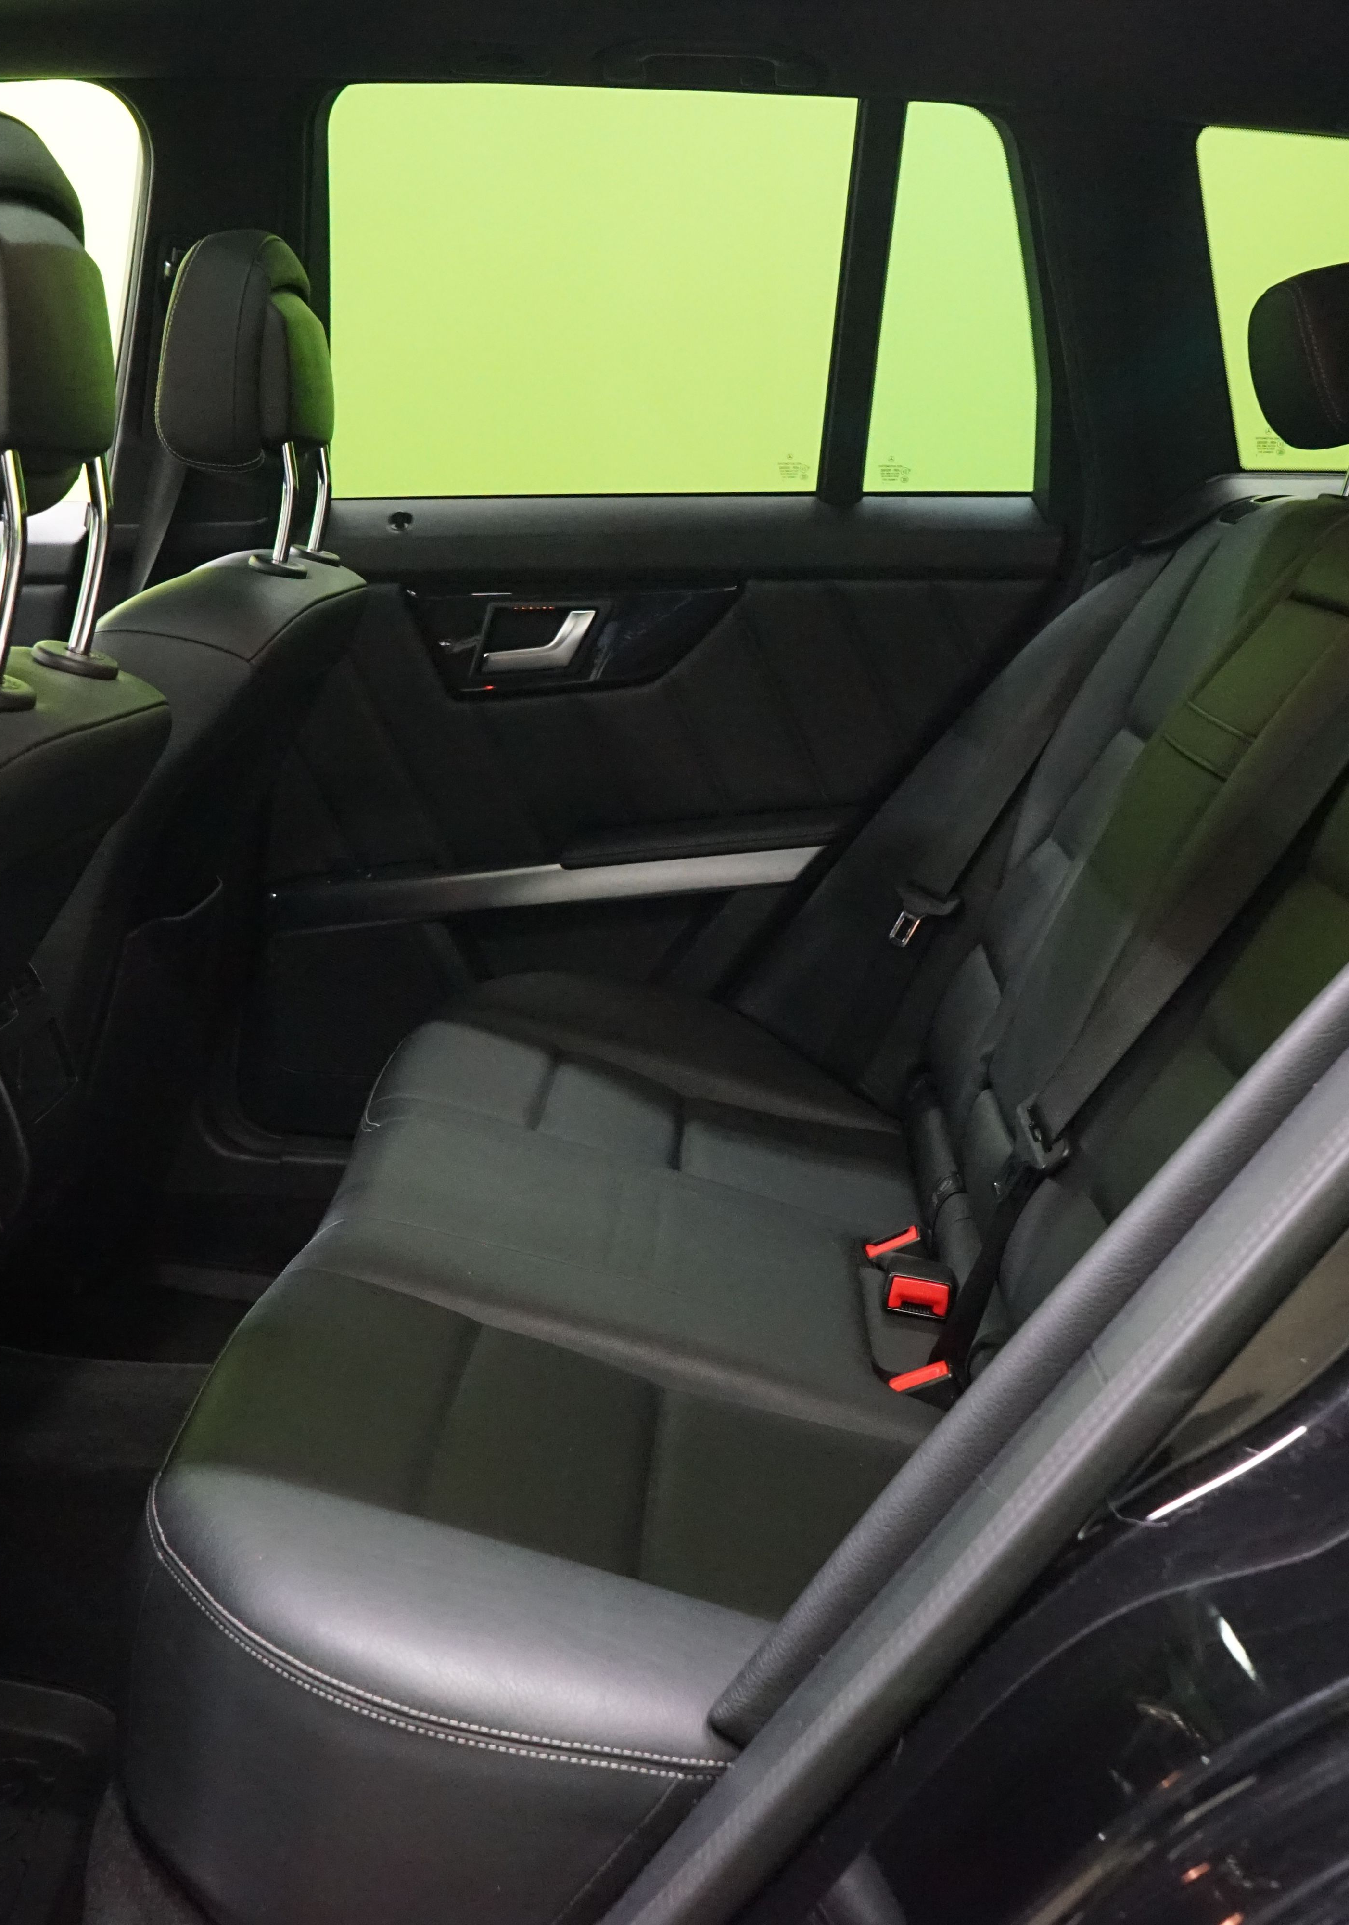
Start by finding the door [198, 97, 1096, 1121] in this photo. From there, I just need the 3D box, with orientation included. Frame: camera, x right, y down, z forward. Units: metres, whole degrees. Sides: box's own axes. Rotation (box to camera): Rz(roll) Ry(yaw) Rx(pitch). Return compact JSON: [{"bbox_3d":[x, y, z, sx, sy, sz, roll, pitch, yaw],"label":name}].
[{"bbox_3d":[0.000,-0.346,2.355,0.940,1.100,0.220,0,13,2],"label":"door"}]

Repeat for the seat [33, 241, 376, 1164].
[{"bbox_3d":[-0.692,-0.168,1.998,0.810,0.970,0.540,0,13,2],"label":"seat"}]

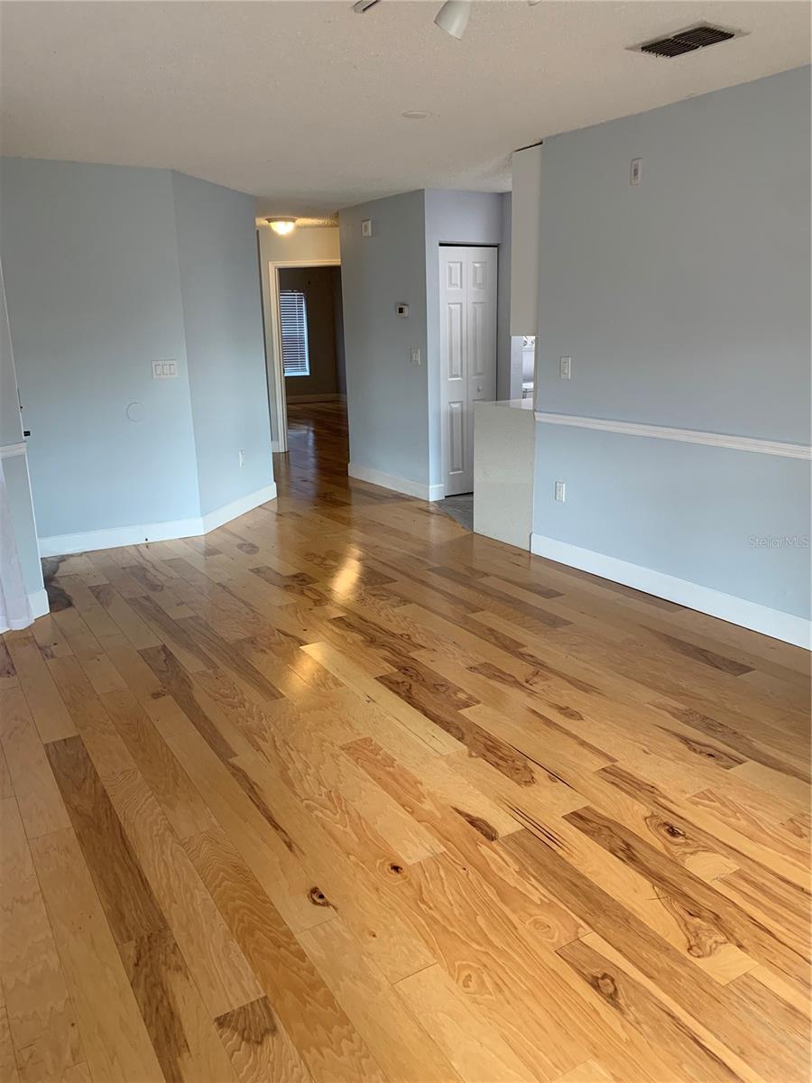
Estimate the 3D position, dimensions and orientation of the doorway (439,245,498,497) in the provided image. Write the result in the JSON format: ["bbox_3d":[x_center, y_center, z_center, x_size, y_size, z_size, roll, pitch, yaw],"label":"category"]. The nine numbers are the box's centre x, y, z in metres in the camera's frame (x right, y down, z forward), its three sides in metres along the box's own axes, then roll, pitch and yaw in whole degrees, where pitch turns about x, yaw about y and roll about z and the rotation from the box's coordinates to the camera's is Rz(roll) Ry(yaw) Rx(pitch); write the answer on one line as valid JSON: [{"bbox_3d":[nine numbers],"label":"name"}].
[{"bbox_3d":[0.511,-1.408,6.859,0.605,2.060,0.100,-11,18,-31],"label":"doorway"}]

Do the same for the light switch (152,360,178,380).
[{"bbox_3d":[-1.639,-1.170,5.538,0.163,0.118,0.012,-9,18,-28],"label":"light switch"}]

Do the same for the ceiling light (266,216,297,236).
[{"bbox_3d":[-1.229,-3.108,8.057,0.325,0.145,0.325,-11,18,-31],"label":"ceiling light"}]

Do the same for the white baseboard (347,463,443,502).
[{"bbox_3d":[-0.115,-0.564,7.447,0.150,0.130,1.421,-11,18,-31],"label":"white baseboard"}]

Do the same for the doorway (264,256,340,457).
[{"bbox_3d":[-1.105,-2.130,9.454,0.970,2.100,0.130,-11,18,-31],"label":"doorway"}]

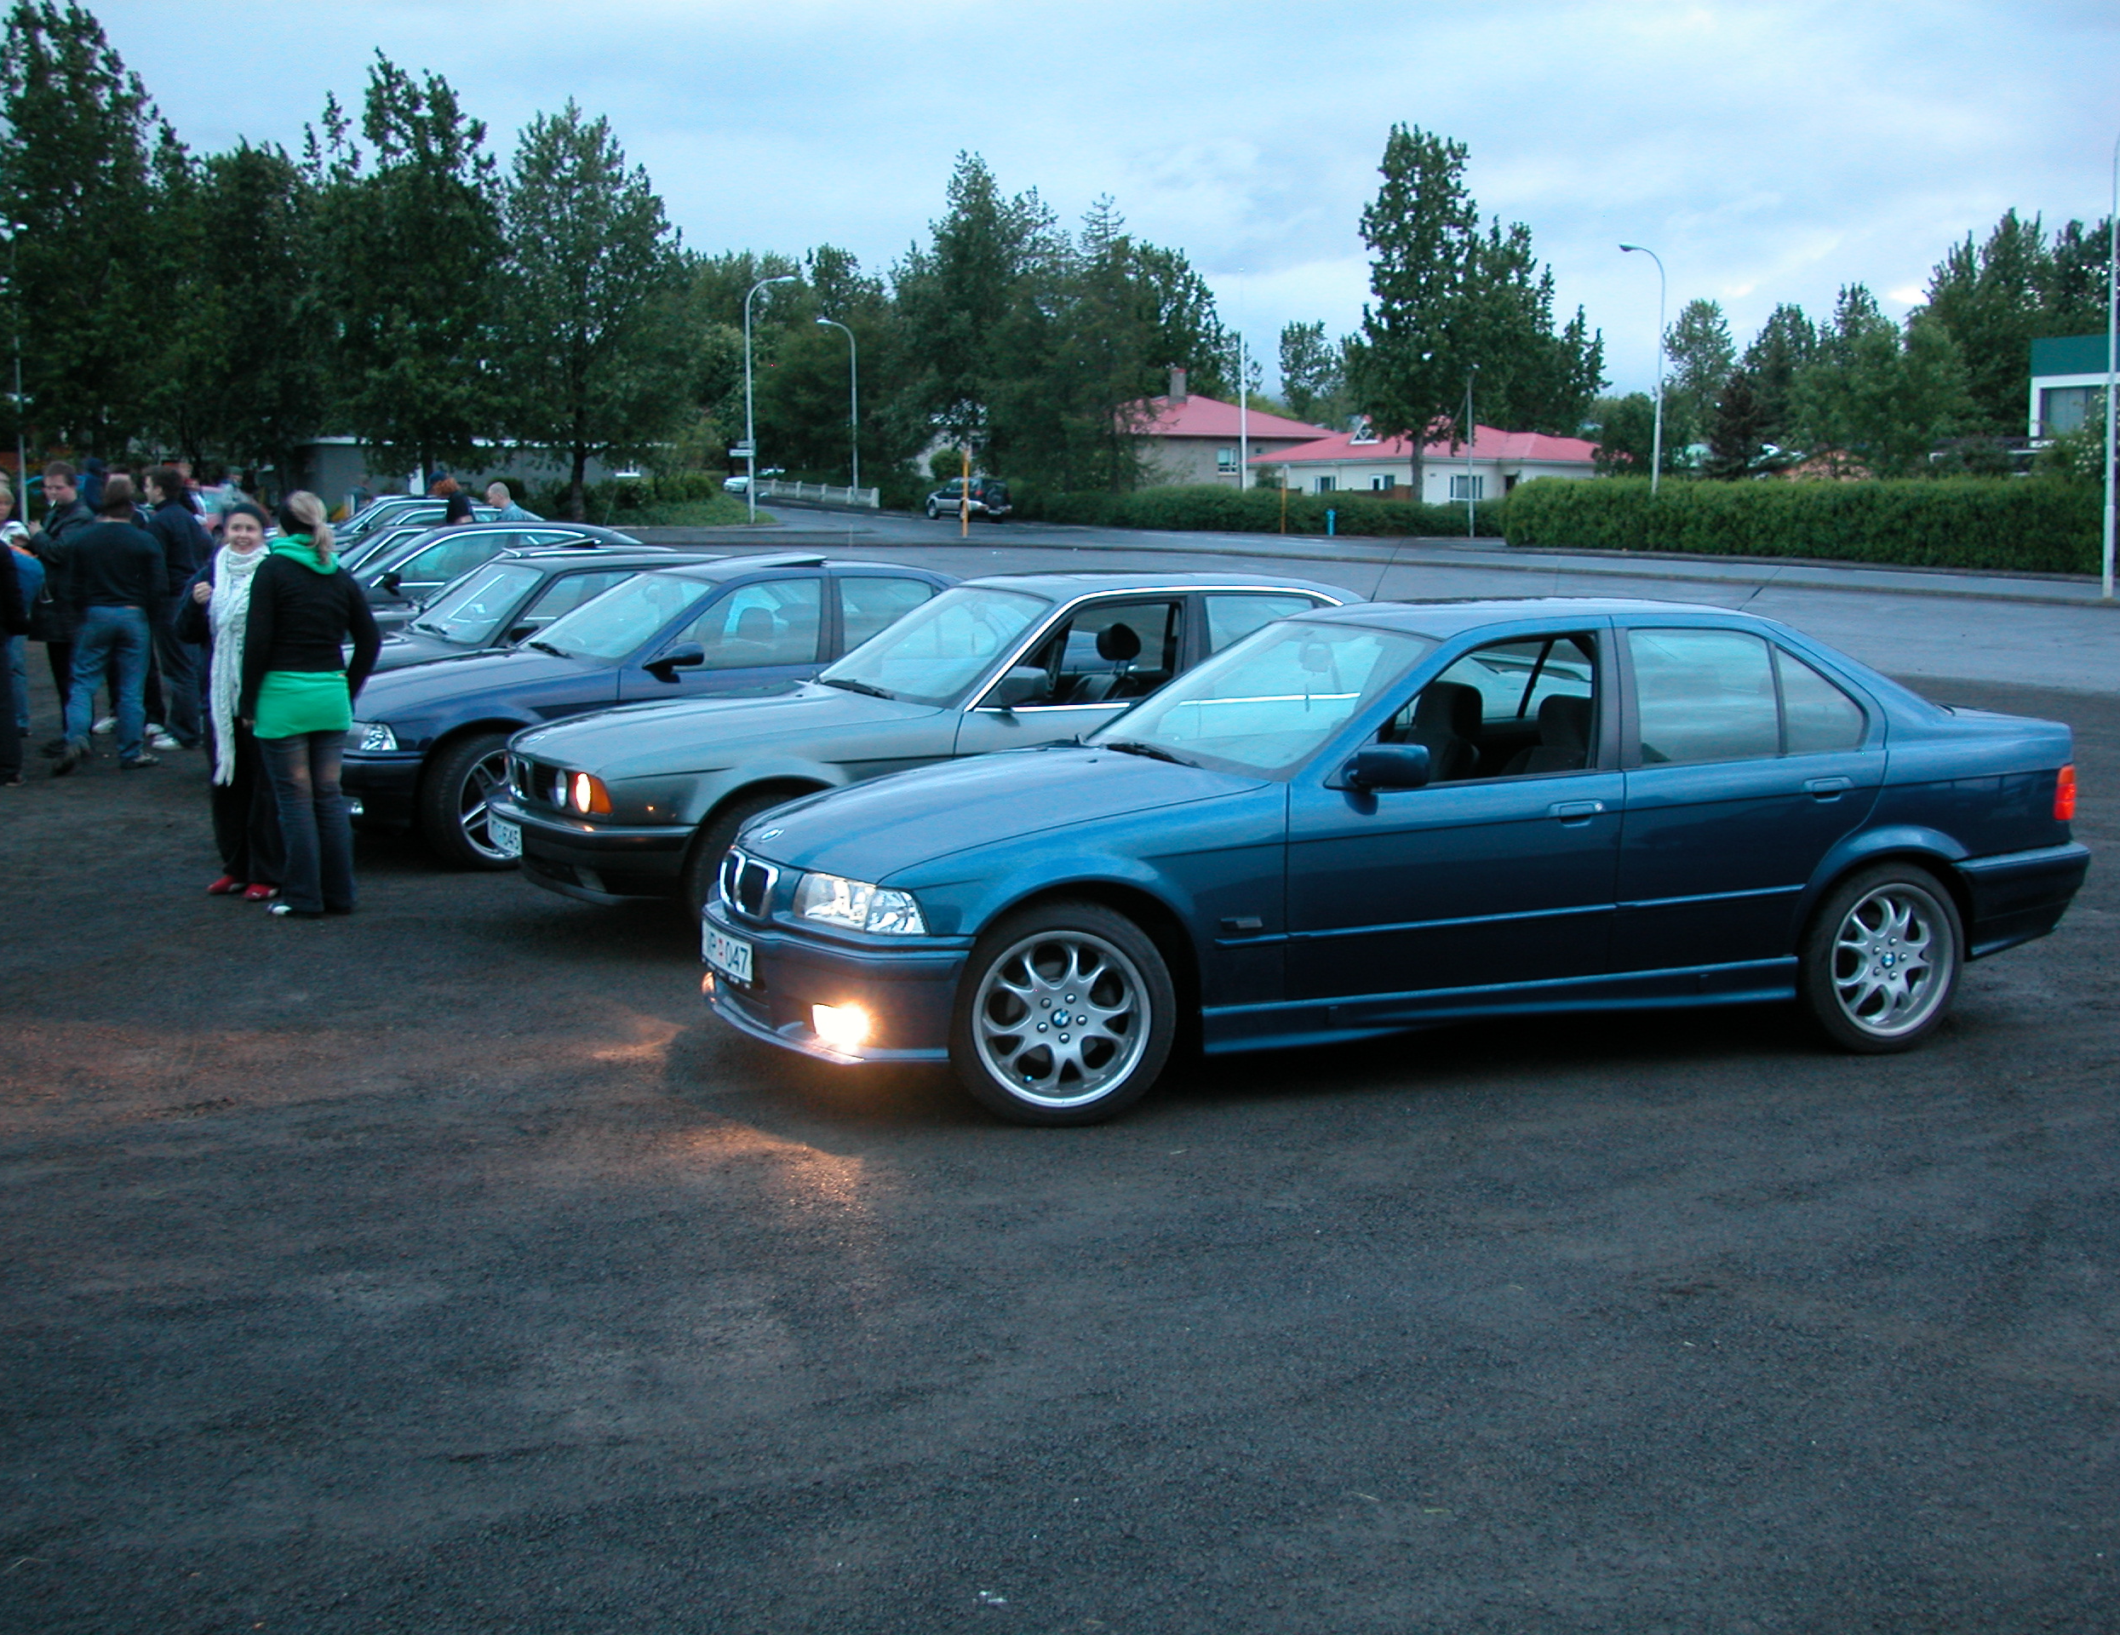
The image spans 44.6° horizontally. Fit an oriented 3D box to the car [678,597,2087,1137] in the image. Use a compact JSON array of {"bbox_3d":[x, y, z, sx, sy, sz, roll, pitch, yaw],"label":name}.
[{"bbox_3d":[1.114,0.007,8.107,4.430,1.370,1.720,-2,7,-21],"label":"car"}]

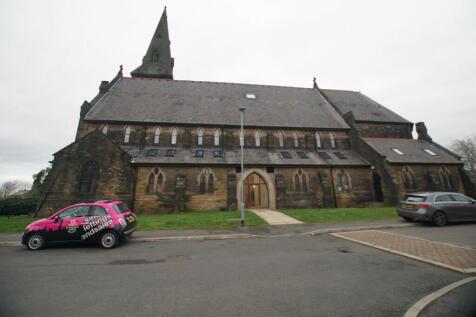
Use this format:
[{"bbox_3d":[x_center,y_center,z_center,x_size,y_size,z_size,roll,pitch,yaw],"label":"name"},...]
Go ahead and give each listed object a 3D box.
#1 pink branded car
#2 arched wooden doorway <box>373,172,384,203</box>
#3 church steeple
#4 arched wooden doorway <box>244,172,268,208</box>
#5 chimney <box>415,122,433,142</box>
[{"bbox_3d":[-5.829,2.448,7.554,3.550,1.490,1.630,1,-11,-7],"label":"pink branded car"},{"bbox_3d":[13.702,2.773,19.445,0.300,3.028,1.150,1,-14,-7],"label":"arched wooden doorway"},{"bbox_3d":[-15.587,-23.294,40.497,7.013,19.582,7.013,1,-14,-7],"label":"church steeple"},{"bbox_3d":[1.707,2.959,18.511,2.376,3.419,0.300,1,-14,-7],"label":"arched wooden doorway"},{"bbox_3d":[21.280,-2.955,22.778,0.750,2.100,1.050,1,-14,-7],"label":"chimney"}]

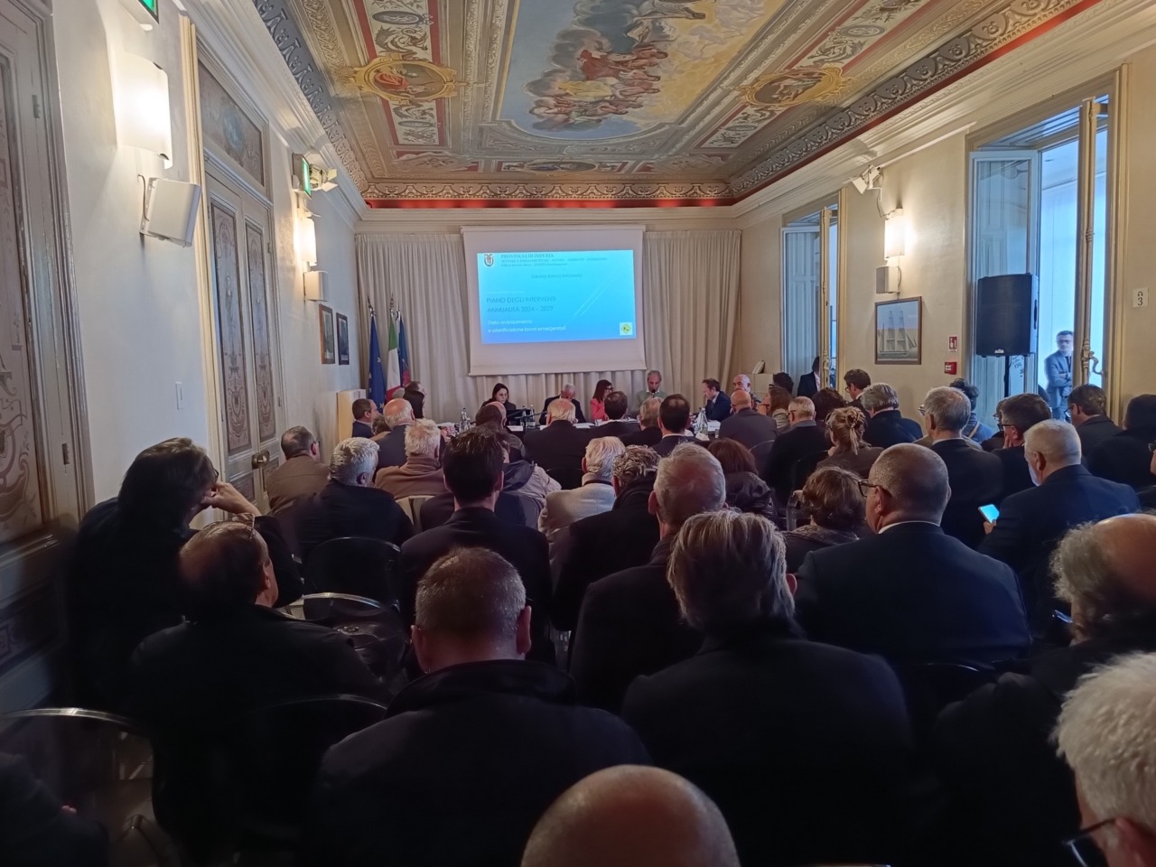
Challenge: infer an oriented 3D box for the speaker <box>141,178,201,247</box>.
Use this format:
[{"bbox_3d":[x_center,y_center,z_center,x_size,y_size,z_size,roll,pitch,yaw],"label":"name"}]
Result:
[{"bbox_3d":[-1.546,-0.851,3.078,0.165,0.220,0.140,11,6,0],"label":"speaker"}]

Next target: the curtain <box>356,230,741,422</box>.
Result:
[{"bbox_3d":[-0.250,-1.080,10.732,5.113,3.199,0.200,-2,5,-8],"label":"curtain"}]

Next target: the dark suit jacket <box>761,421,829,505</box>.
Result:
[{"bbox_3d":[1.424,0.235,5.165,0.490,0.630,0.360,-3,6,-16],"label":"dark suit jacket"}]

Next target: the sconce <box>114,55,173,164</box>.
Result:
[{"bbox_3d":[-1.644,-1.249,3.089,0.115,0.350,0.270,-2,5,-8],"label":"sconce"}]

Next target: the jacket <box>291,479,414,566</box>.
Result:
[{"bbox_3d":[-0.874,0.498,3.181,0.480,0.590,0.370,-2,5,-3],"label":"jacket"}]

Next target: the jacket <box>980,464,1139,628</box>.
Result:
[{"bbox_3d":[1.688,0.425,2.806,0.470,0.600,0.370,-2,5,-3],"label":"jacket"}]

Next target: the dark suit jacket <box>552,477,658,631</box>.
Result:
[{"bbox_3d":[0.179,0.467,2.862,0.510,0.640,0.370,-2,5,-8],"label":"dark suit jacket"}]

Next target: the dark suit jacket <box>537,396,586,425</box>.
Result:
[{"bbox_3d":[-0.180,-0.143,9.050,0.550,0.560,0.420,-2,5,-9],"label":"dark suit jacket"}]

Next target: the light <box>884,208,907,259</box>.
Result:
[{"bbox_3d":[2.704,-1.713,6.889,0.110,0.360,0.250,-2,5,-9],"label":"light"}]

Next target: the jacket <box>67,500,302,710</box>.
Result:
[{"bbox_3d":[-1.072,0.500,2.247,0.540,0.600,0.420,-1,5,9],"label":"jacket"}]

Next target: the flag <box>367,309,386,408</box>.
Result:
[{"bbox_3d":[-2.491,-0.841,10.004,0.250,1.337,0.200,-2,5,-8],"label":"flag"}]

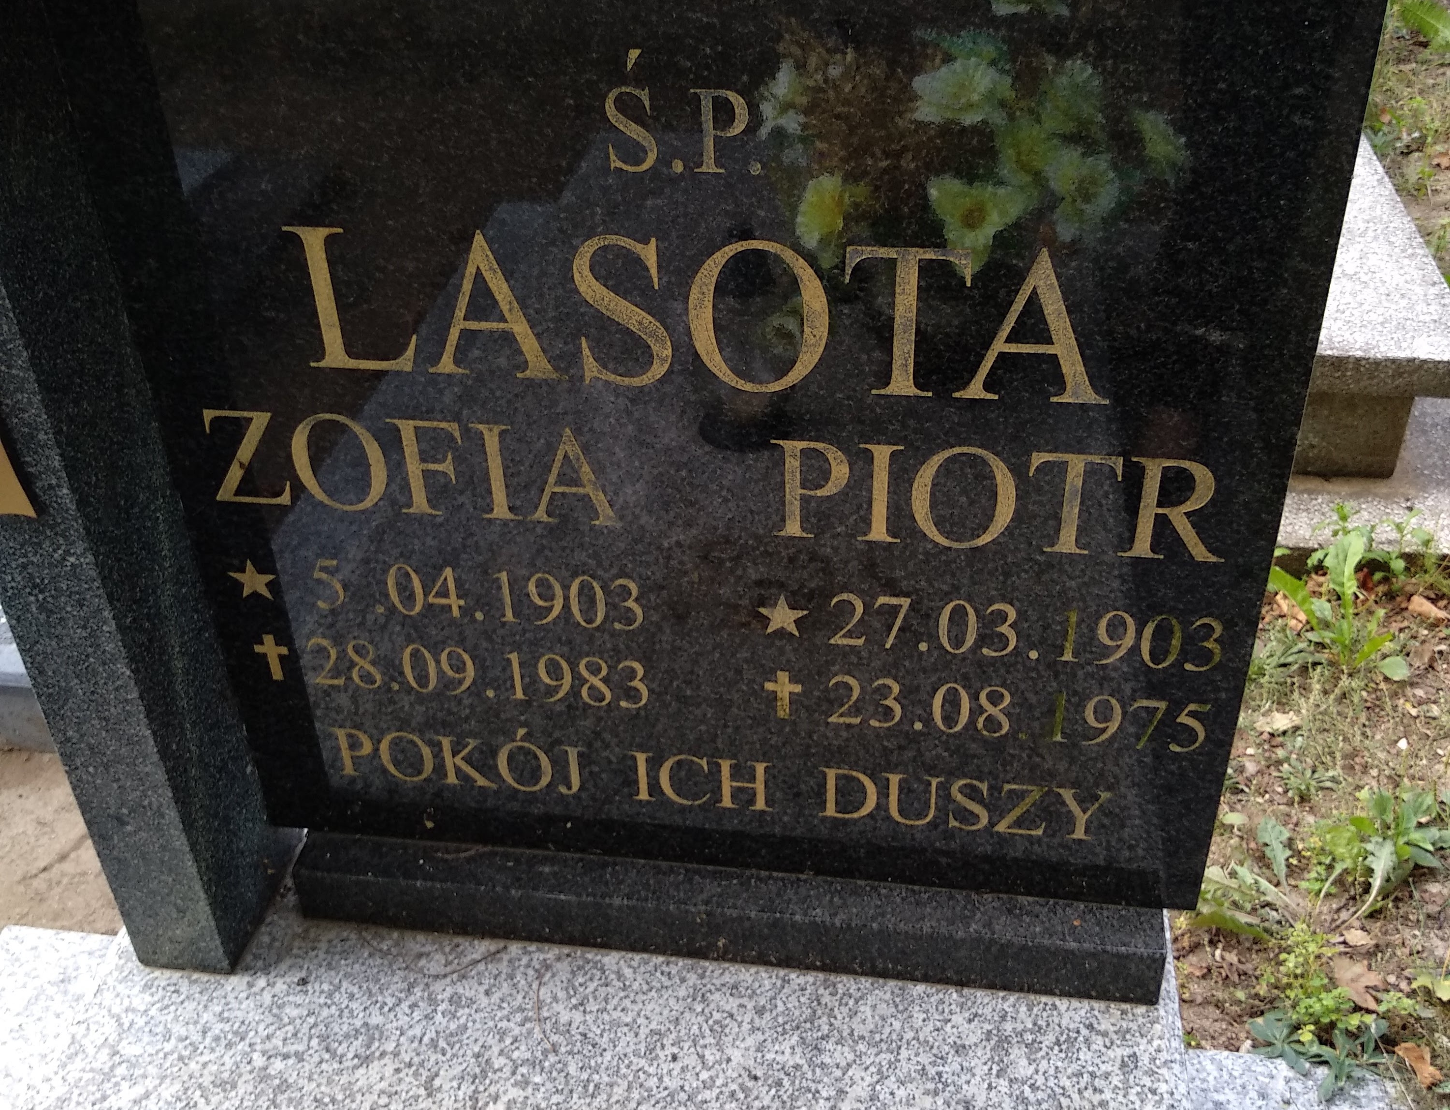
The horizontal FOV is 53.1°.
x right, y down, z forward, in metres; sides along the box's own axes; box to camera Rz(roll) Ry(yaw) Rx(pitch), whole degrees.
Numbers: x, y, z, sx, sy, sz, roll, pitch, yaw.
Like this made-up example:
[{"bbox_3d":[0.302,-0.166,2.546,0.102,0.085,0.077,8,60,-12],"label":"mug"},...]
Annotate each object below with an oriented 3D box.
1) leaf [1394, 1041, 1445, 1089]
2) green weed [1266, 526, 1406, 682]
[{"bbox_3d":[0.740,0.540,1.540,0.032,0.020,0.055,-10,35,-12],"label":"leaf"},{"bbox_3d":[0.892,0.071,2.108,0.190,0.140,0.170,4,35,8],"label":"green weed"}]

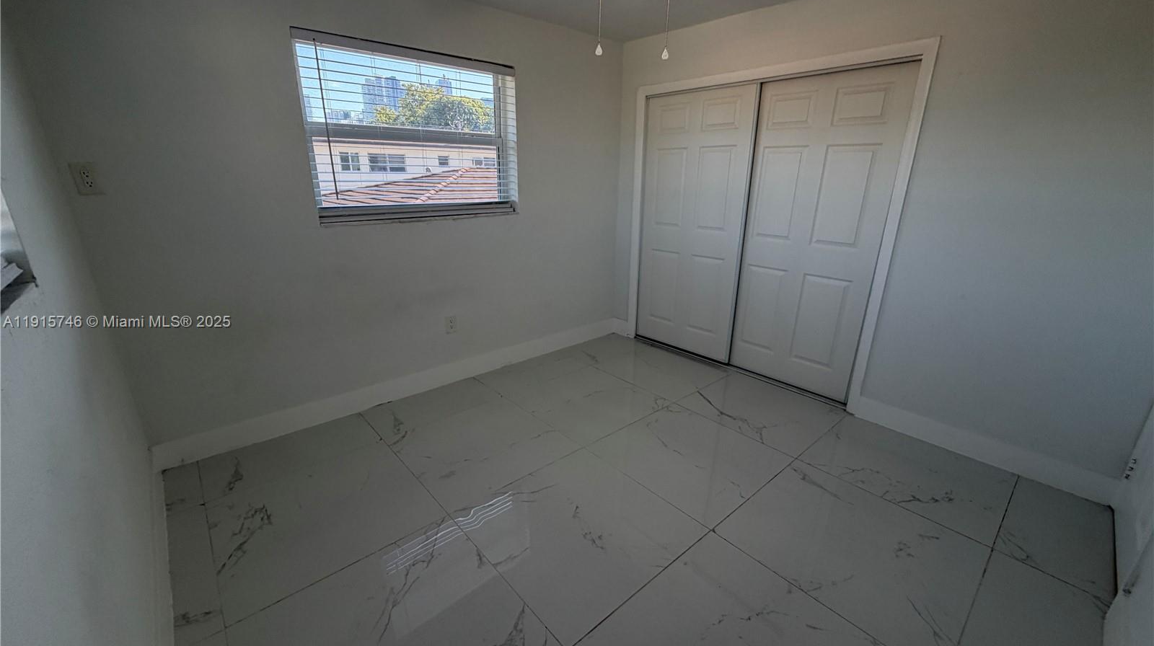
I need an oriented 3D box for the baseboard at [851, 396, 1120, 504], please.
[{"bbox_3d":[2.104,0.637,2.527,0.019,0.158,1.081,-15,24,-39],"label":"baseboard"}]

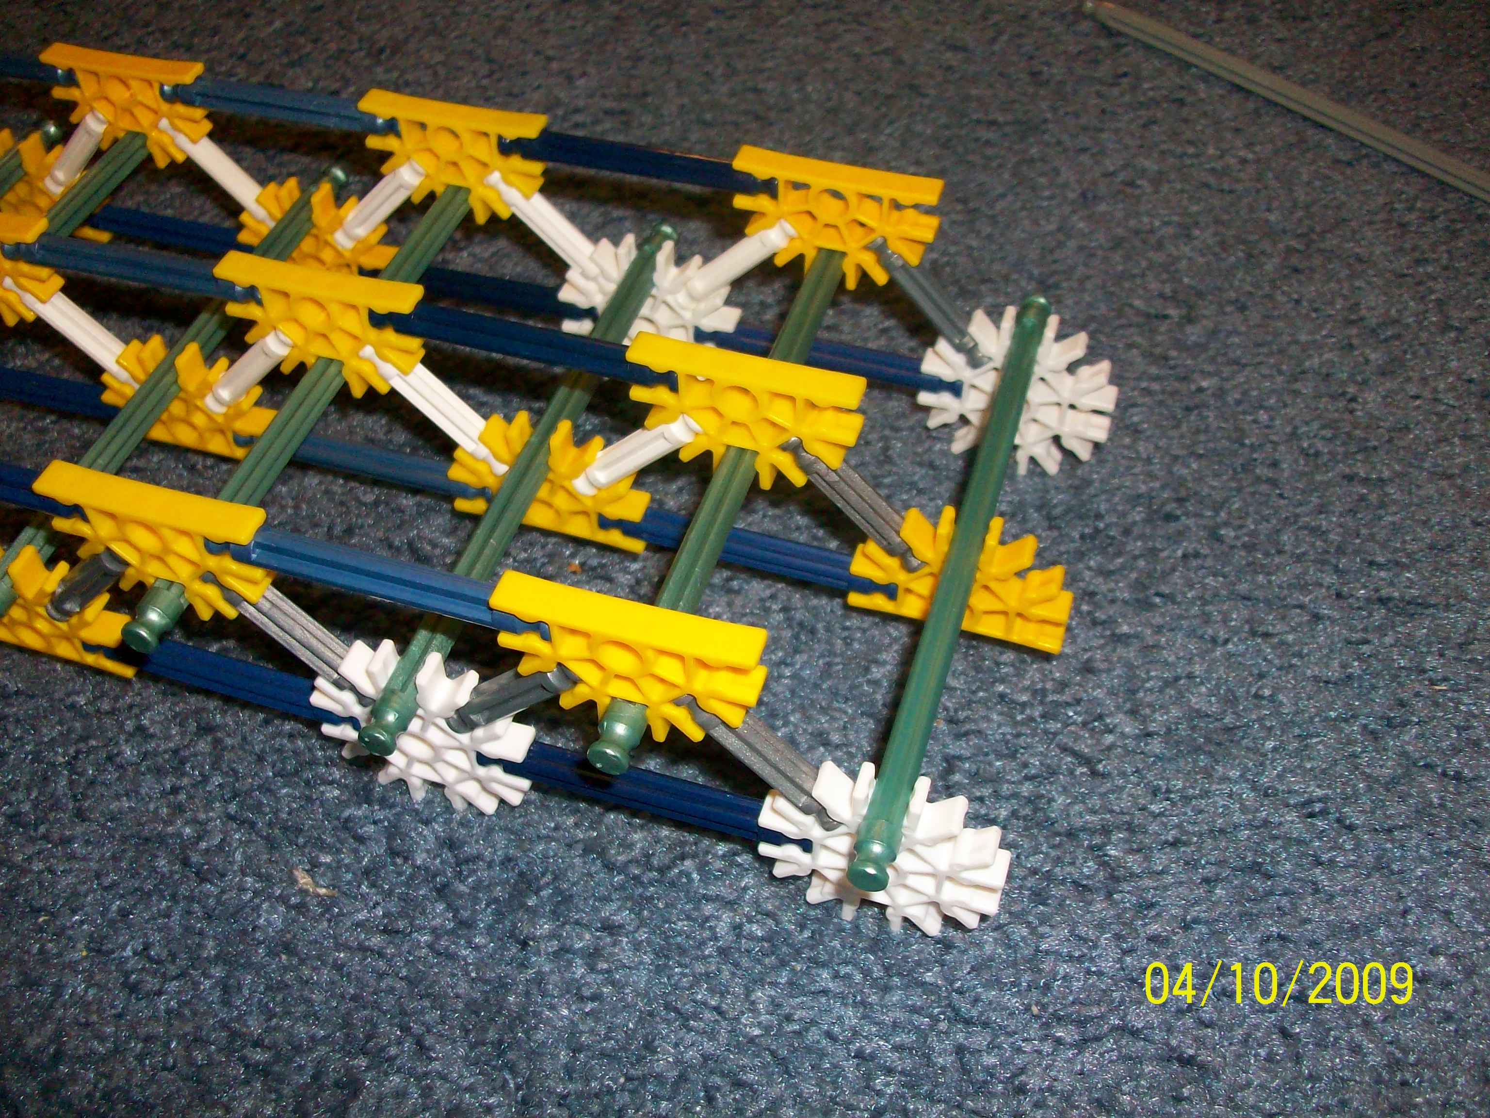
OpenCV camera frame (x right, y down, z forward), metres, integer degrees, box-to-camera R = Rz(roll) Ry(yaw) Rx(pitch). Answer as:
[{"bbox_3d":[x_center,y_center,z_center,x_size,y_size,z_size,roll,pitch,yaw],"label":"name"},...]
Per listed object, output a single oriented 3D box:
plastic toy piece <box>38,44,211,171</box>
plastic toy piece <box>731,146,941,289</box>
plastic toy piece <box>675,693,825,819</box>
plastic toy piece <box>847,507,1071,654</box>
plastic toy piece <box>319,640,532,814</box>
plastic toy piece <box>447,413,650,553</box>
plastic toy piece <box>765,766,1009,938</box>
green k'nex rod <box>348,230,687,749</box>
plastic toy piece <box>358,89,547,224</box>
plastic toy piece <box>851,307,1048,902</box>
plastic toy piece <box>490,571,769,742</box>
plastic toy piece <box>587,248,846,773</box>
[{"bbox_3d":[-0.125,-0.093,0.304,0.037,0.023,0.006,13,50,16],"label":"plastic toy piece"},{"bbox_3d":[0.017,-0.061,0.268,0.037,0.023,0.006,13,51,13],"label":"plastic toy piece"},{"bbox_3d":[0.003,0.027,0.209,0.006,0.033,0.006,-24,33,44],"label":"plastic toy piece"},{"bbox_3d":[0.037,0.002,0.246,0.037,0.024,0.006,13,51,13],"label":"plastic toy piece"},{"bbox_3d":[-0.052,0.028,0.237,0.037,0.037,0.006,13,51,13],"label":"plastic toy piece"},{"bbox_3d":[-0.035,-0.015,0.262,0.037,0.024,0.006,13,51,13],"label":"plastic toy piece"},{"bbox_3d":[0.021,0.044,0.219,0.037,0.037,0.006,13,51,13],"label":"plastic toy piece"},{"bbox_3d":[-0.035,-0.020,0.254,0.006,0.006,0.128,13,51,12],"label":"green k'nex rod"},{"bbox_3d":[-0.055,-0.077,0.285,0.037,0.023,0.006,12,50,13],"label":"plastic toy piece"},{"bbox_3d":[0.037,-0.003,0.241,0.006,0.006,0.129,13,51,13],"label":"plastic toy piece"},{"bbox_3d":[-0.015,0.015,0.203,0.037,0.023,0.006,12,51,12],"label":"plastic toy piece"},{"bbox_3d":[0.001,-0.019,0.241,0.006,0.006,0.129,13,51,13],"label":"plastic toy piece"}]

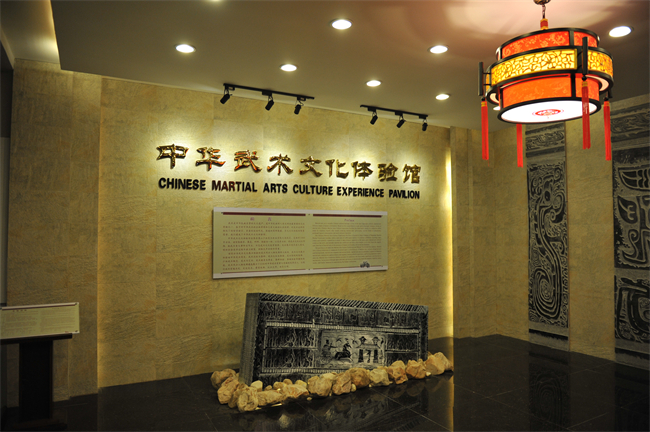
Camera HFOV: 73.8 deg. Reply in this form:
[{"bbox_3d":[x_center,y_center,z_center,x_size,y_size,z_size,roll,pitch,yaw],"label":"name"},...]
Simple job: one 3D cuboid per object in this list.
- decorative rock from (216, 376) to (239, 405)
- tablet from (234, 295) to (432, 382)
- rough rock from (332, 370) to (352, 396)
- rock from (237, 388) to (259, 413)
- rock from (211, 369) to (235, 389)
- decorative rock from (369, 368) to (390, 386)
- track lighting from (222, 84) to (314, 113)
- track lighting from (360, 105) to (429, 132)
[{"bbox_3d":[-0.875,1.583,3.927,0.215,0.215,0.220,0,-2,-12],"label":"decorative rock"},{"bbox_3d":[0.179,1.357,4.669,2.067,0.874,0.387,10,-15,-26],"label":"tablet"},{"bbox_3d":[0.168,1.595,4.147,0.185,0.205,0.180,0,-2,2],"label":"rough rock"},{"bbox_3d":[-0.666,1.586,3.721,0.185,0.195,0.190,0,-2,-10],"label":"rock"},{"bbox_3d":[-1.007,1.613,4.296,0.250,0.180,0.210,0,-2,-13],"label":"rock"},{"bbox_3d":[0.547,1.622,4.347,0.215,0.165,0.180,0,-2,7],"label":"decorative rock"},{"bbox_3d":[-0.619,-1.274,4.811,1.075,0.186,0.150,1,-2,-27],"label":"track lighting"},{"bbox_3d":[0.894,-1.248,5.590,1.070,0.186,0.150,1,-2,-27],"label":"track lighting"}]

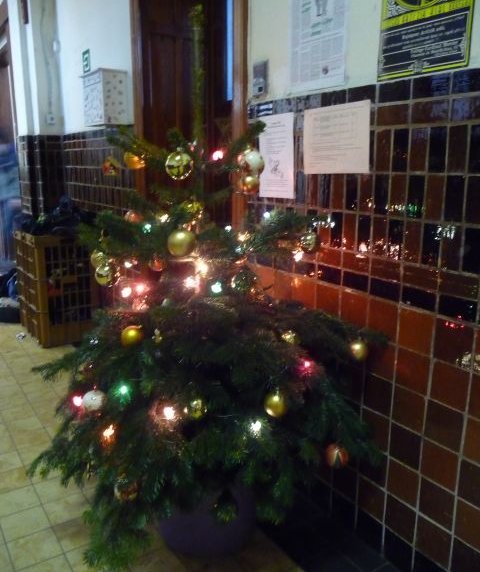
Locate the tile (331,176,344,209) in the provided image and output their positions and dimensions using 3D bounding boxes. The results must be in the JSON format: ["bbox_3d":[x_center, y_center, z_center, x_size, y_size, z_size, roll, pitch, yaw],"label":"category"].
[{"bbox_3d":[0.319,-0.303,1.666,0.010,0.120,0.058,-8,15,-31],"label":"tile"}]

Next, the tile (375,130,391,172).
[{"bbox_3d":[0.418,-0.389,1.489,0.010,0.122,0.058,-9,16,-31],"label":"tile"}]

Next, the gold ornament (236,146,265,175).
[{"bbox_3d":[0.032,-0.365,1.520,0.079,0.081,0.079,0,14,1],"label":"gold ornament"}]

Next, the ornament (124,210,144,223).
[{"bbox_3d":[-0.322,-0.204,1.580,0.060,0.058,0.060,0,13,0],"label":"ornament"}]

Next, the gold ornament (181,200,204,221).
[{"bbox_3d":[-0.136,-0.213,1.480,0.062,0.067,0.062,-1,14,-5],"label":"gold ornament"}]

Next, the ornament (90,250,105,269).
[{"bbox_3d":[-0.447,-0.083,1.630,0.054,0.056,0.054,0,13,0],"label":"ornament"}]

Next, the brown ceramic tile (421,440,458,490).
[{"bbox_3d":[0.566,0.506,1.452,0.010,0.120,0.120,-8,15,-31],"label":"brown ceramic tile"}]

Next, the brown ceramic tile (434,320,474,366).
[{"bbox_3d":[0.578,0.151,1.394,0.012,0.127,0.116,-9,16,-32],"label":"brown ceramic tile"}]

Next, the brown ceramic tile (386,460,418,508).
[{"bbox_3d":[0.511,0.614,1.617,0.010,0.120,0.117,-9,16,-32],"label":"brown ceramic tile"}]

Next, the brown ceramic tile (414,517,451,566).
[{"bbox_3d":[0.573,0.753,1.522,0.010,0.120,0.119,-9,16,-31],"label":"brown ceramic tile"}]

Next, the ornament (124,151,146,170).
[{"bbox_3d":[-0.315,-0.378,1.560,0.064,0.060,0.062,-3,14,-11],"label":"ornament"}]

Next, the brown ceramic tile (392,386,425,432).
[{"bbox_3d":[0.503,0.365,1.524,0.010,0.120,0.120,-8,15,-31],"label":"brown ceramic tile"}]

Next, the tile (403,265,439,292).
[{"bbox_3d":[0.510,-0.027,1.457,0.012,0.060,0.118,-9,16,-32],"label":"tile"}]

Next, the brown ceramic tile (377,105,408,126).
[{"bbox_3d":[0.429,-0.472,1.438,0.010,0.058,0.120,-8,15,-31],"label":"brown ceramic tile"}]

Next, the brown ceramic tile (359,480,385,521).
[{"bbox_3d":[0.449,0.723,1.764,0.012,0.123,0.118,-10,17,-33],"label":"brown ceramic tile"}]

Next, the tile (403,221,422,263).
[{"bbox_3d":[0.483,-0.124,1.437,0.010,0.120,0.058,-8,15,-31],"label":"tile"}]

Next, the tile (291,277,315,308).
[{"bbox_3d":[0.236,0.029,1.908,0.010,0.120,0.117,-9,16,-32],"label":"tile"}]

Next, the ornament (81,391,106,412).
[{"bbox_3d":[-0.402,0.318,1.430,0.063,0.064,0.063,0,13,0],"label":"ornament"}]

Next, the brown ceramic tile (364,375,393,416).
[{"bbox_3d":[0.445,0.348,1.655,0.012,0.120,0.117,-9,16,-32],"label":"brown ceramic tile"}]

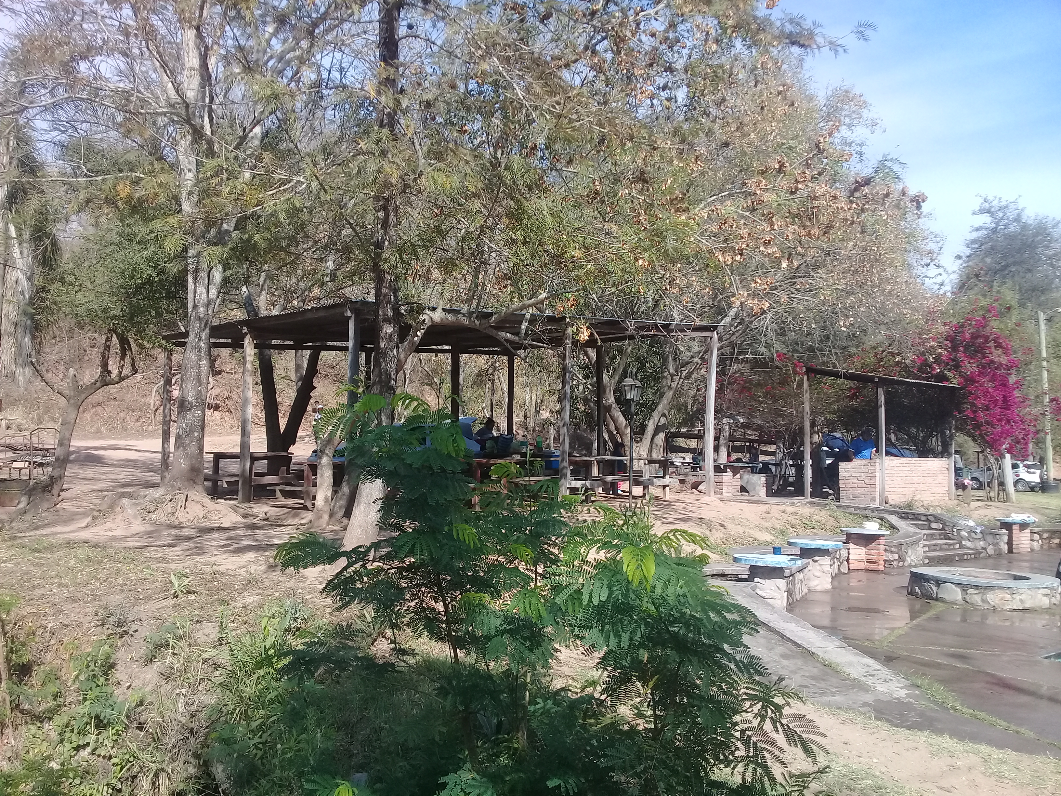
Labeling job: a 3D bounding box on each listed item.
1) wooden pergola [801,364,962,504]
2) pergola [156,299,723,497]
[{"bbox_3d":[7.903,0.823,21.339,3.484,2.918,1.961,4,-4,-41],"label":"wooden pergola"},{"bbox_3d":[-1.388,0.102,18.353,6.196,3.544,9.096,-2,-5,45],"label":"pergola"}]

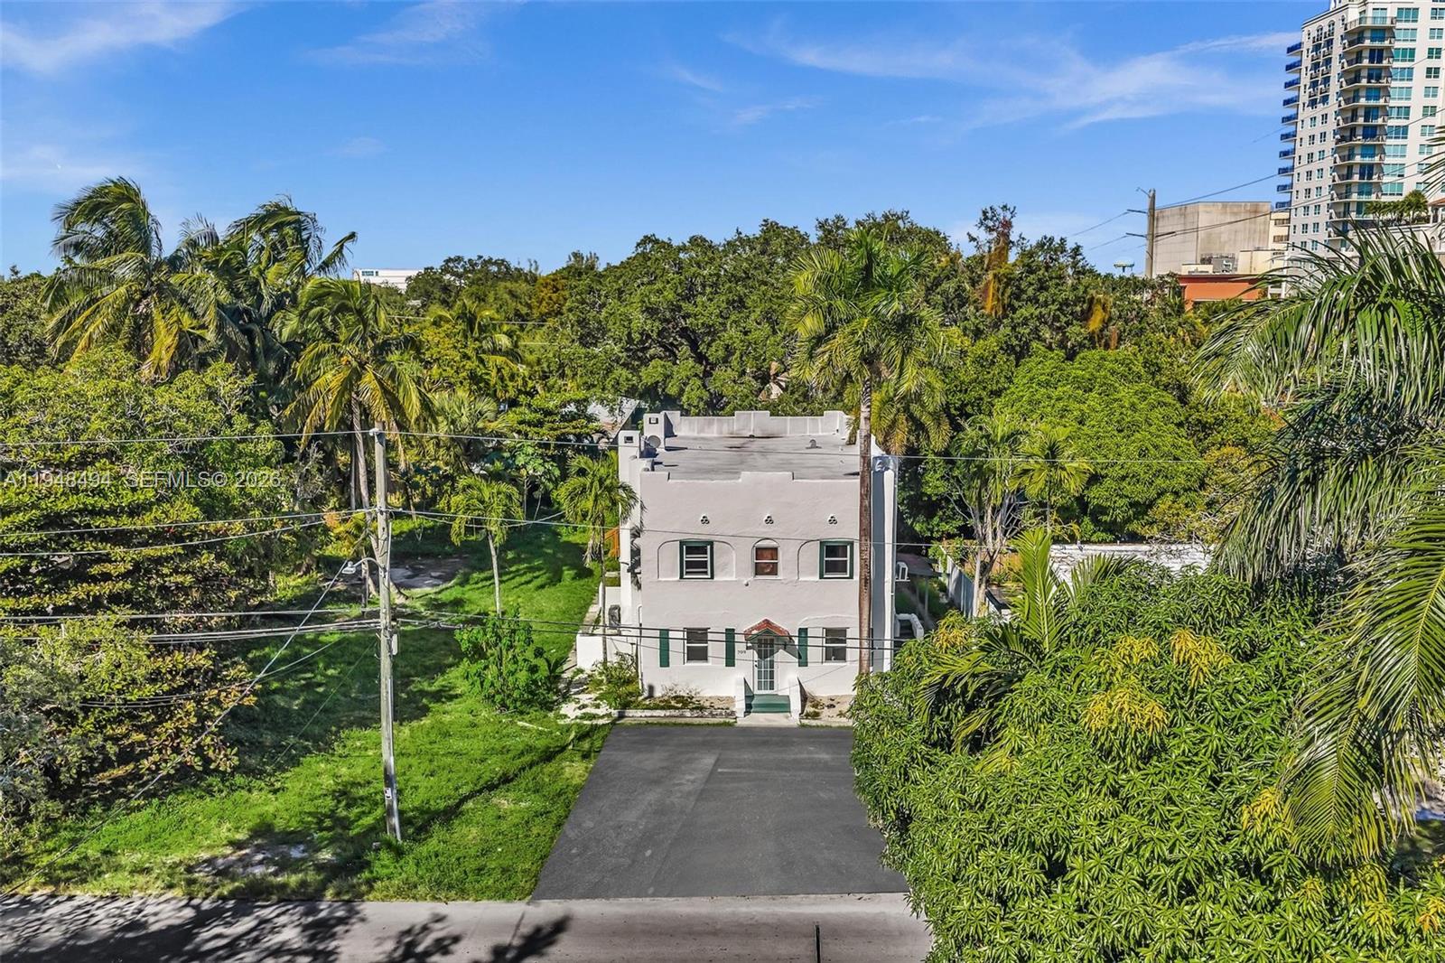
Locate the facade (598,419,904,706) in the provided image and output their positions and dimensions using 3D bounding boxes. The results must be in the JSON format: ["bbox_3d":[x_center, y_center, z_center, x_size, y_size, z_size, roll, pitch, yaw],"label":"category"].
[{"bbox_3d":[1.275,2.284,48.827,9.850,8.900,16.500,0,8,0],"label":"facade"}]

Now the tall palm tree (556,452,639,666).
[{"bbox_3d":[-4.628,3.310,41.933,3.040,8.870,3.040,0,8,0],"label":"tall palm tree"}]

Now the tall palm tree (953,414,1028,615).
[{"bbox_3d":[11.672,1.829,49.407,3.240,9.630,3.240,0,8,0],"label":"tall palm tree"}]

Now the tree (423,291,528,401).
[{"bbox_3d":[-12.973,-2.581,60.264,5.490,15.200,5.490,0,8,0],"label":"tree"}]

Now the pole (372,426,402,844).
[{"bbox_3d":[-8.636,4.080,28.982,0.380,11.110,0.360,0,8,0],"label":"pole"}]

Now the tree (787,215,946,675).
[{"bbox_3d":[4.949,-0.247,38.898,5.130,16.790,5.130,0,8,0],"label":"tree"}]

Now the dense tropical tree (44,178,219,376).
[{"bbox_3d":[-23.887,-2.657,46.608,7.030,19.320,7.030,0,8,0],"label":"dense tropical tree"}]

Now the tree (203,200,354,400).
[{"bbox_3d":[-19.637,-3.119,51.089,6.620,18.930,6.620,0,8,0],"label":"tree"}]

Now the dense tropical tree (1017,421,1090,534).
[{"bbox_3d":[15.917,1.594,54.307,3.630,8.670,3.630,0,8,0],"label":"dense tropical tree"}]

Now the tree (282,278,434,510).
[{"bbox_3d":[-17.206,-1.842,53.943,7.190,15.580,7.190,0,8,0],"label":"tree"}]

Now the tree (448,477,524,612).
[{"bbox_3d":[-8.387,3.898,40.229,2.720,8.200,2.720,0,8,0],"label":"tree"}]

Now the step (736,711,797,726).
[{"bbox_3d":[1.559,8.164,38.853,2.050,0.170,1.260,0,8,0],"label":"step"}]

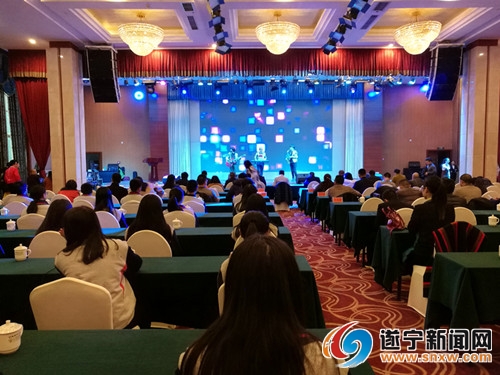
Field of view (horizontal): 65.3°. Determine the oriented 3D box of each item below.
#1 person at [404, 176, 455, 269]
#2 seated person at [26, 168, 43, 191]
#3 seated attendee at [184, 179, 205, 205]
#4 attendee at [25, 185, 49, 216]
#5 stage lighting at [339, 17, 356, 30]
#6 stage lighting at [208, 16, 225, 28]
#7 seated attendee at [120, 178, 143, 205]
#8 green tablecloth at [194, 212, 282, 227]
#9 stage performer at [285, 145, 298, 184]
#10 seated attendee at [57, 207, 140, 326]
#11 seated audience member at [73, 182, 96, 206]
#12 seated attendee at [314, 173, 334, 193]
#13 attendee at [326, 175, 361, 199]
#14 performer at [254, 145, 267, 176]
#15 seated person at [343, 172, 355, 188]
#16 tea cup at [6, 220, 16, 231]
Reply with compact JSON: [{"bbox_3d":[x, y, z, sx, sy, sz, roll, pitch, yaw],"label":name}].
[{"bbox_3d":[1.799,0.575,3.930,0.480,1.360,0.700,-2,4,-30],"label":"person"},{"bbox_3d":[-6.615,0.113,12.000,0.520,1.260,0.720,1,4,21],"label":"seated person"},{"bbox_3d":[-1.015,0.499,7.146,0.470,1.250,0.760,0,4,3],"label":"seated attendee"},{"bbox_3d":[-3.082,0.587,5.769,0.470,1.250,0.760,0,4,5],"label":"attendee"},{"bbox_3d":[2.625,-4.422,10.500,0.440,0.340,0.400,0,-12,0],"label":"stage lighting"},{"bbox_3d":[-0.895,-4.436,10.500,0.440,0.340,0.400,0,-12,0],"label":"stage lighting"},{"bbox_3d":[-2.103,0.477,7.189,0.480,1.280,0.750,0,3,0],"label":"seated attendee"},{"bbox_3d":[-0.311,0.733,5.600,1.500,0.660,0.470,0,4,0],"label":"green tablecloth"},{"bbox_3d":[1.928,-1.102,17.900,0.580,1.700,0.450,2,4,30],"label":"stage performer"},{"bbox_3d":[-0.994,0.783,2.716,0.560,1.250,0.780,0,4,-4],"label":"seated attendee"},{"bbox_3d":[-2.948,0.507,7.191,0.480,1.220,0.750,0,3,0],"label":"seated audience member"},{"bbox_3d":[1.696,0.299,9.250,0.520,1.240,0.740,0,4,0],"label":"seated attendee"},{"bbox_3d":[2.063,0.380,8.786,0.660,1.290,0.750,0,3,0],"label":"attendee"},{"bbox_3d":[0.560,-1.214,20.264,0.600,1.690,0.450,0,4,0],"label":"performer"},{"bbox_3d":[2.703,0.209,10.650,0.500,1.240,0.720,0,4,0],"label":"seated person"},{"bbox_3d":[-2.946,0.457,4.819,0.090,0.132,0.100,0,4,0],"label":"tea cup"}]

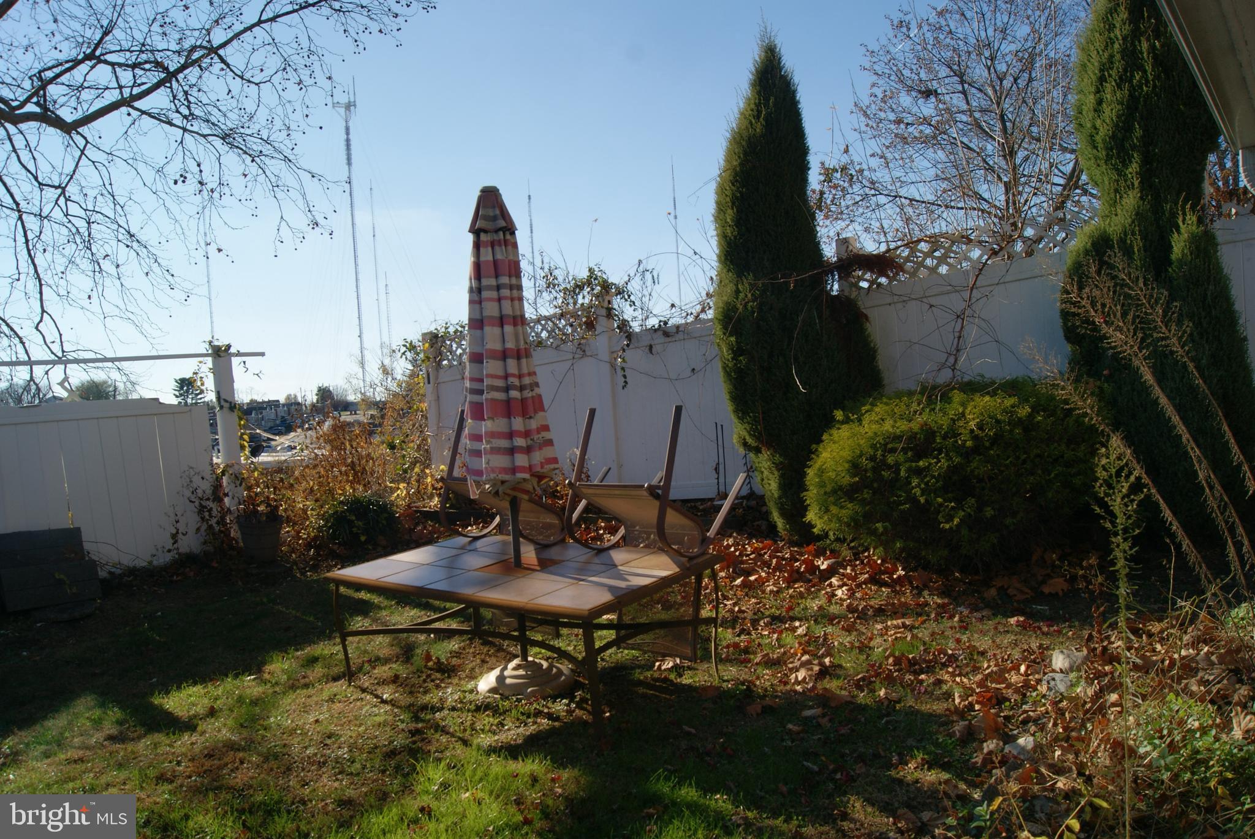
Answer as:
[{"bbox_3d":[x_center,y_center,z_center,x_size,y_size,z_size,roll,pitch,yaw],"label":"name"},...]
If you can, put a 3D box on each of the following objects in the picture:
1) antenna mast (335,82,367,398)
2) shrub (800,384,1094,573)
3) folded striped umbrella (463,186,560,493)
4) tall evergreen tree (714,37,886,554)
[{"bbox_3d":[-48.834,-32.284,170.000,4.100,57.500,3.800,-4,3,0],"label":"antenna mast"},{"bbox_3d":[2.005,0.341,5.900,1.800,1.100,1.550,-4,3,0],"label":"shrub"},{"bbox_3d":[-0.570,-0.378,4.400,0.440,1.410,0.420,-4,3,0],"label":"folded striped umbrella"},{"bbox_3d":[1.194,-0.917,6.650,1.180,3.500,1.100,-4,3,0],"label":"tall evergreen tree"}]

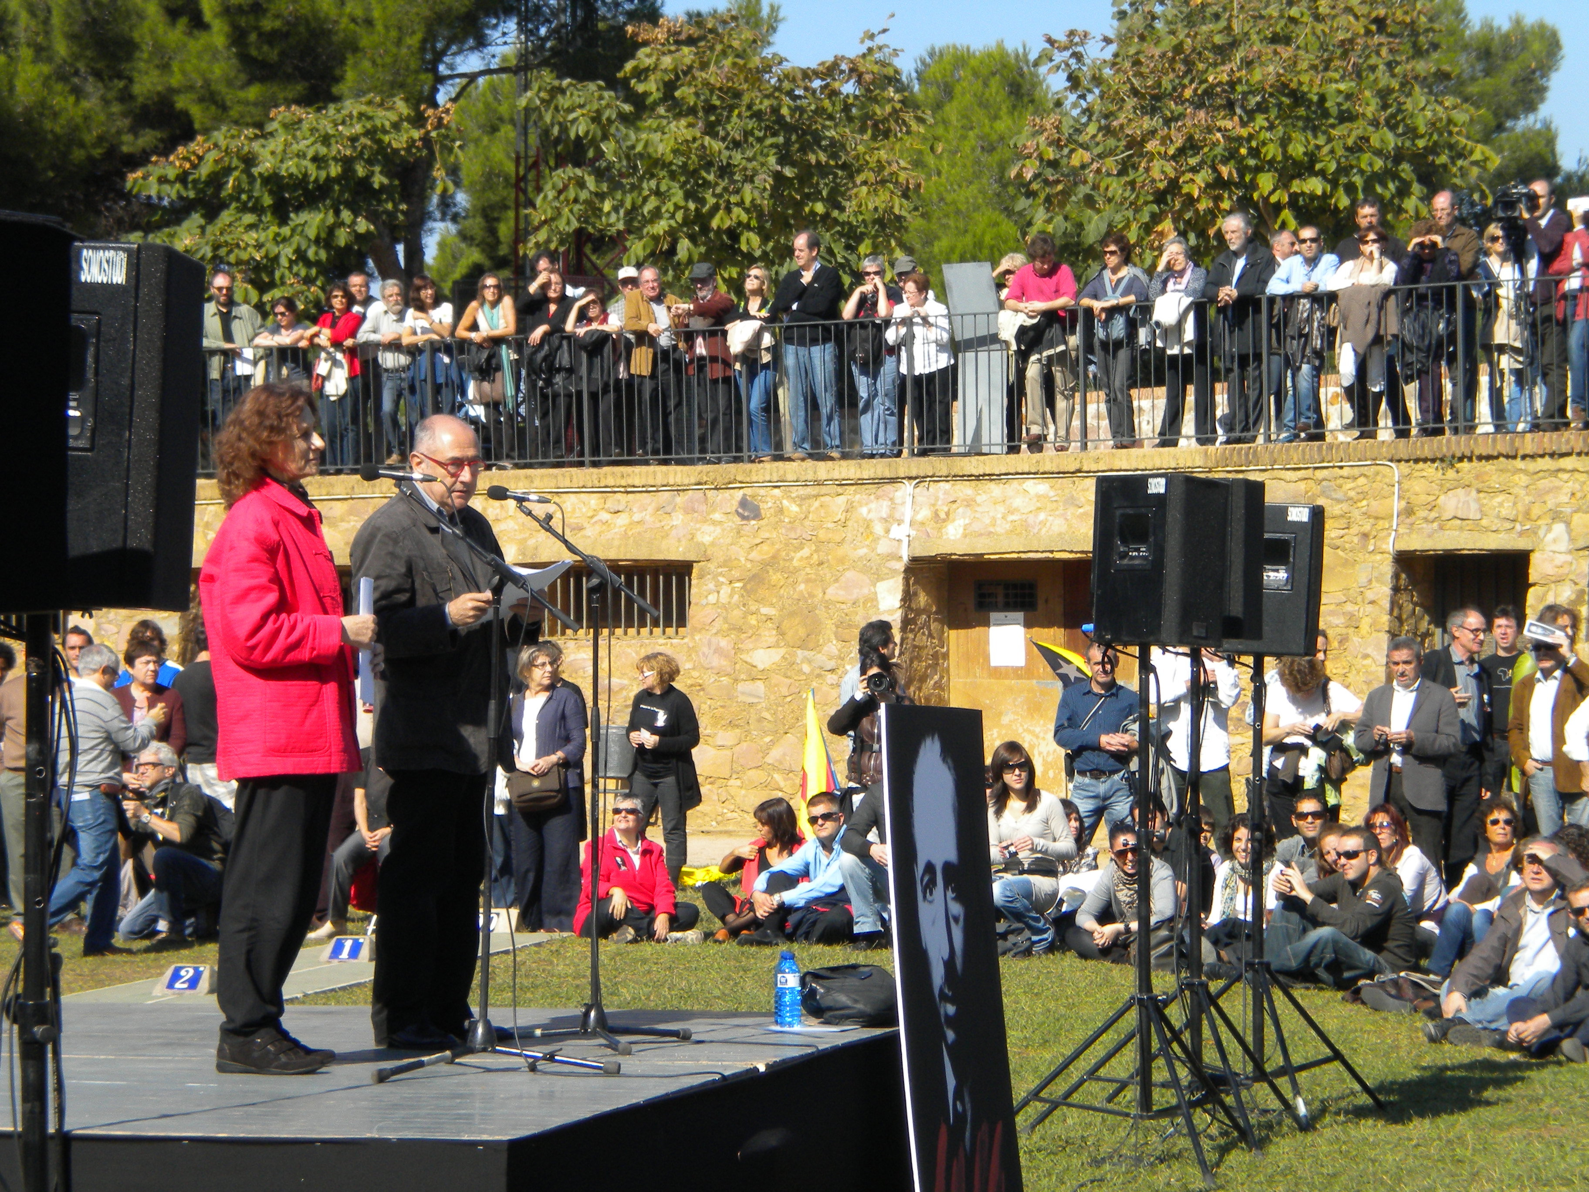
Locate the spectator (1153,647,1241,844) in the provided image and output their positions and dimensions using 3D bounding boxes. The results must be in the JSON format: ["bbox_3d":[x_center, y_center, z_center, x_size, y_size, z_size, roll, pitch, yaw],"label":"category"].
[{"bbox_3d":[2.207,0.962,26.400,0.520,1.780,0.420,0,0,12],"label":"spectator"}]

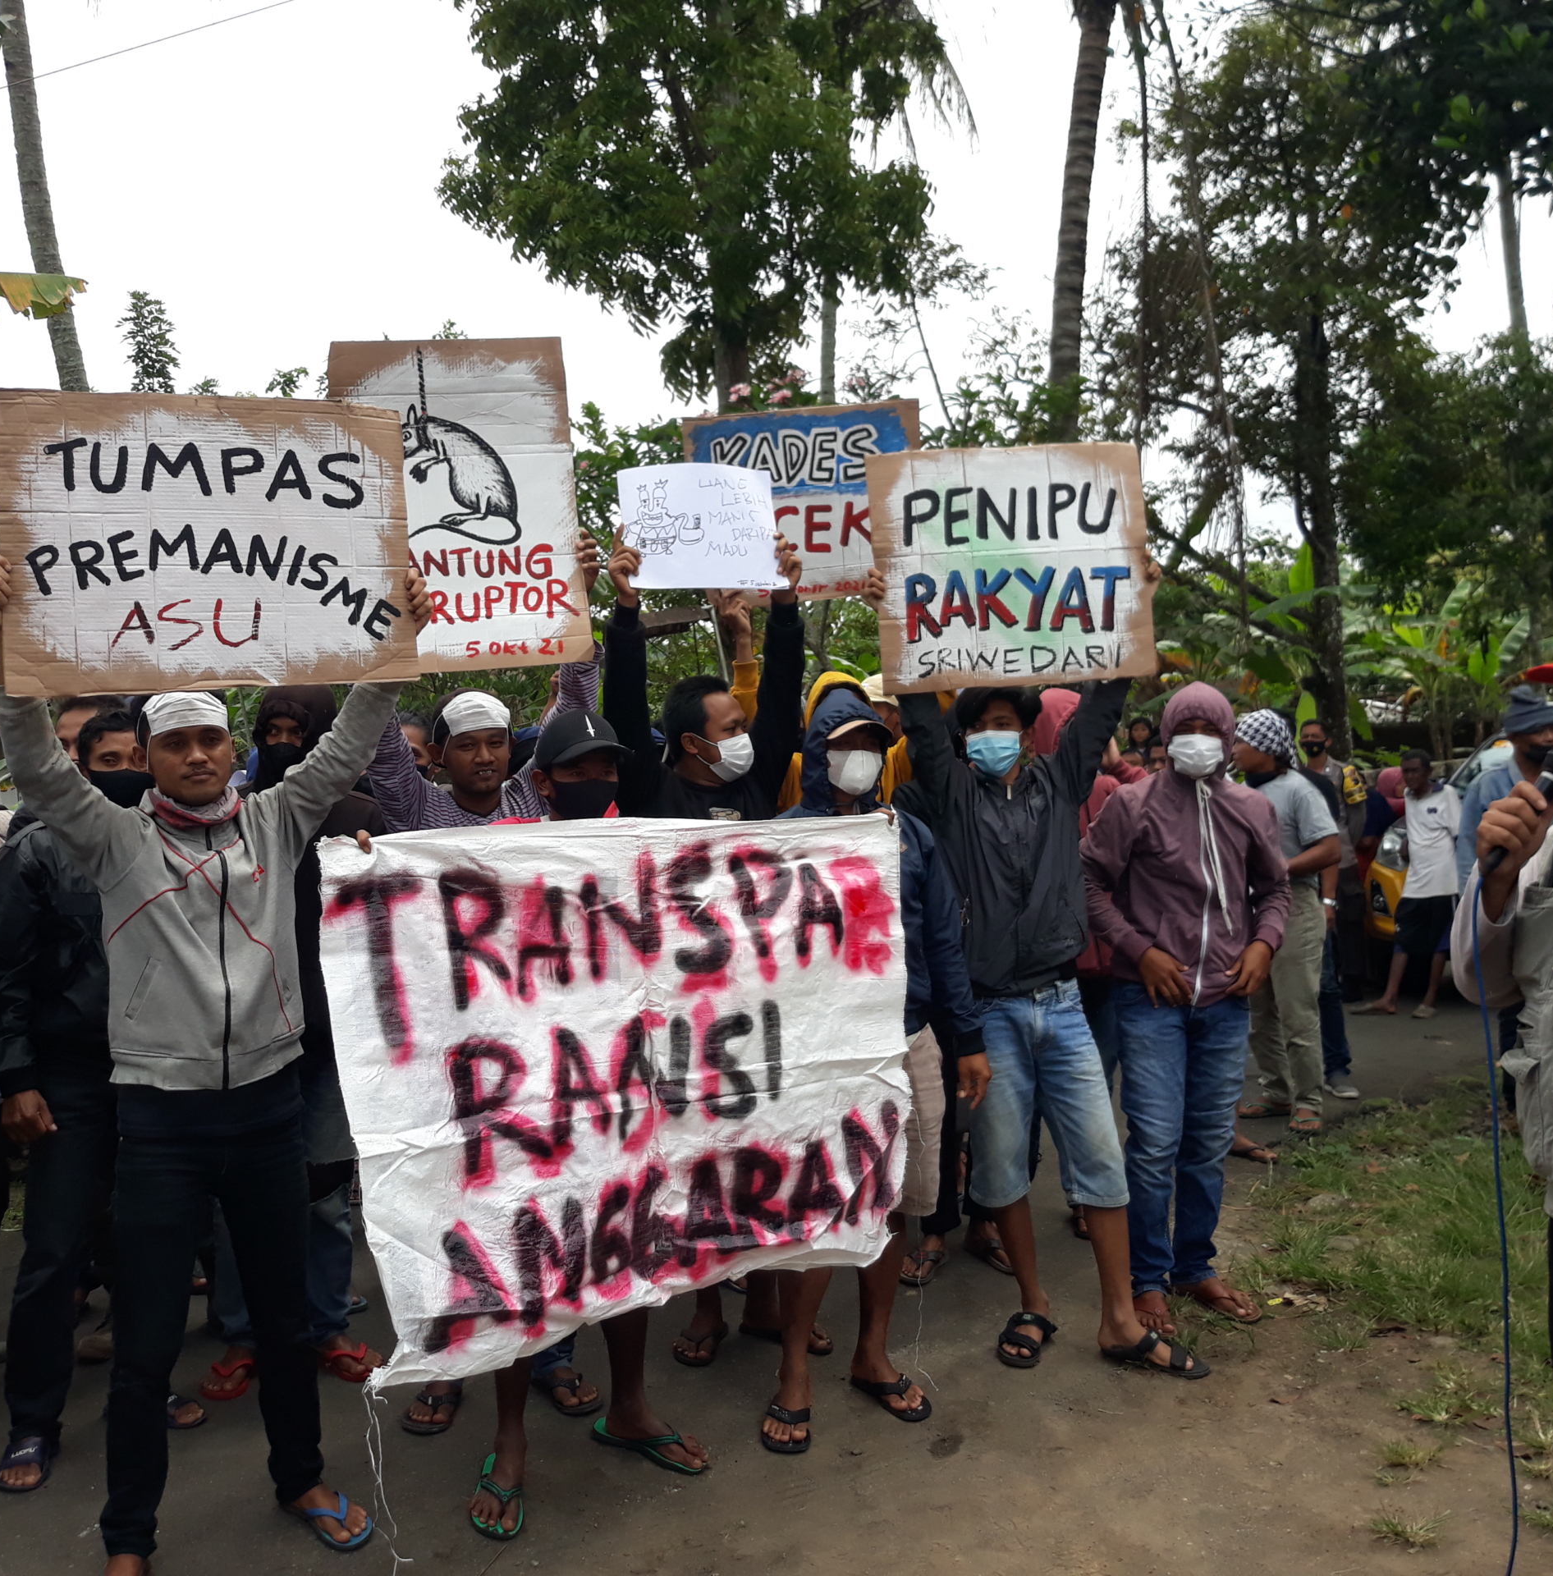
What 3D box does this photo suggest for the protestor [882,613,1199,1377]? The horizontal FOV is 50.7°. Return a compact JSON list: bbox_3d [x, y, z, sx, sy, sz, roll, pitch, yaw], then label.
[{"bbox_3d":[0.643,0.451,4.048,0.760,1.890,0.500,0,2,-2],"label":"protestor"}]

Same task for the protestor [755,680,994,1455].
[{"bbox_3d":[0.220,0.588,3.750,0.550,1.660,0.470,-1,1,-14],"label":"protestor"}]

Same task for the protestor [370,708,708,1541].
[{"bbox_3d":[-0.451,0.621,3.350,0.620,1.620,0.500,-1,1,-18],"label":"protestor"}]

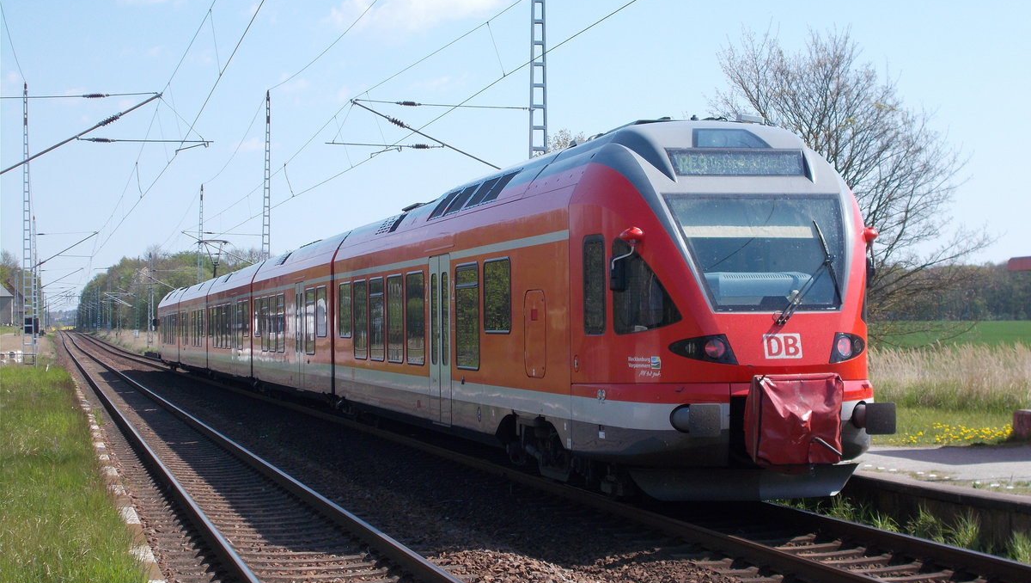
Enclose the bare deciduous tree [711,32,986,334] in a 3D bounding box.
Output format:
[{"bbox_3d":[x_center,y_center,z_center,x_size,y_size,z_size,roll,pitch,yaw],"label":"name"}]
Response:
[{"bbox_3d":[8.700,-2.250,53.000,8.500,9.800,8.200,0,-1,0],"label":"bare deciduous tree"}]

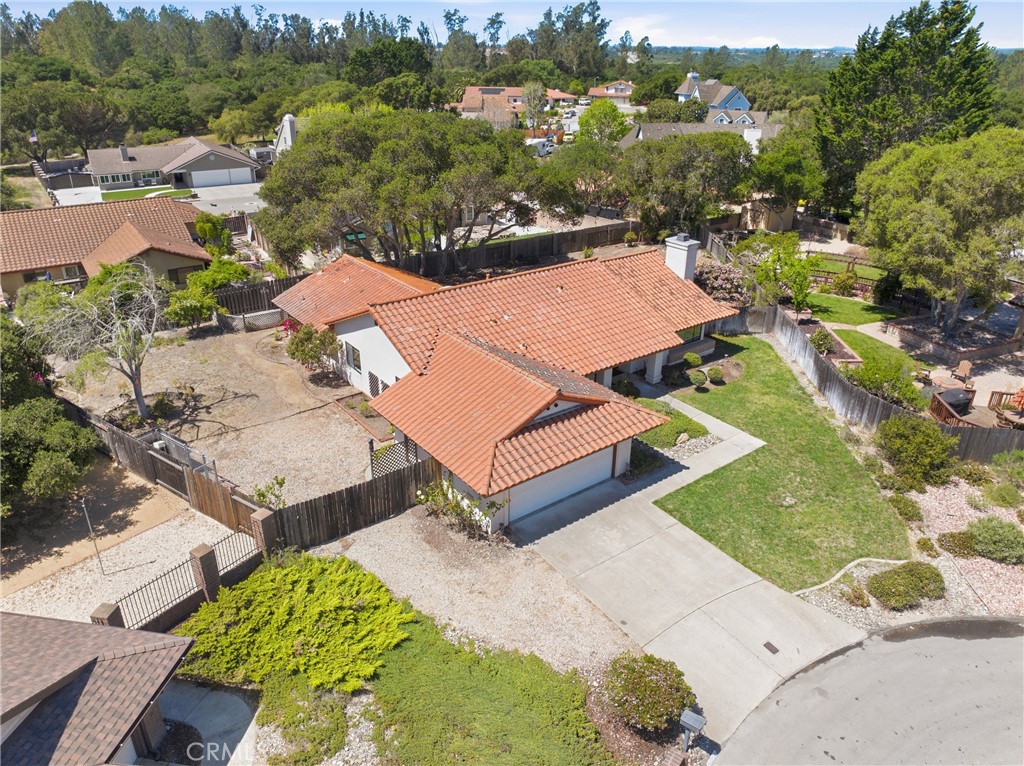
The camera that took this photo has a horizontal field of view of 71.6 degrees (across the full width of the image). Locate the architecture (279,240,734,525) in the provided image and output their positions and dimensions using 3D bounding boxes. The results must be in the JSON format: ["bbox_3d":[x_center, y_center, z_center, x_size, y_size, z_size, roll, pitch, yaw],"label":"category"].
[{"bbox_3d":[0.491,-3.093,34.756,19.800,5.400,21.600,-18,31,-33],"label":"architecture"}]

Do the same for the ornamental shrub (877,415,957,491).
[{"bbox_3d":[15.550,2.500,27.100,2.800,2.350,2.600,16,30,30],"label":"ornamental shrub"}]

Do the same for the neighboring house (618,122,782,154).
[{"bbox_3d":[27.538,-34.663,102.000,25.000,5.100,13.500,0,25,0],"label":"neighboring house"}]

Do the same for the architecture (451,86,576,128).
[{"bbox_3d":[0.368,-69.577,174.000,30.000,6.000,20.000,0,25,0],"label":"architecture"}]

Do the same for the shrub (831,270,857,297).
[{"bbox_3d":[21.900,-6.600,46.800,1.600,1.550,1.500,12,28,23],"label":"shrub"}]

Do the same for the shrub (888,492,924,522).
[{"bbox_3d":[13.950,4.420,25.150,1.080,0.750,1.100,16,30,30],"label":"shrub"}]

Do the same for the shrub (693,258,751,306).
[{"bbox_3d":[13.500,-6.600,45.600,3.600,2.600,3.300,8,26,15],"label":"shrub"}]

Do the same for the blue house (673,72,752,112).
[{"bbox_3d":[38.919,-53.994,137.000,15.000,10.000,13.000,7,26,13],"label":"blue house"}]

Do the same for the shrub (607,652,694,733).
[{"bbox_3d":[3.430,7.600,17.750,2.200,1.400,2.050,7,26,14],"label":"shrub"}]

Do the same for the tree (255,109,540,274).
[{"bbox_3d":[-8.500,-13.700,51.300,20.500,10.300,16.000,-4,26,-8],"label":"tree"}]

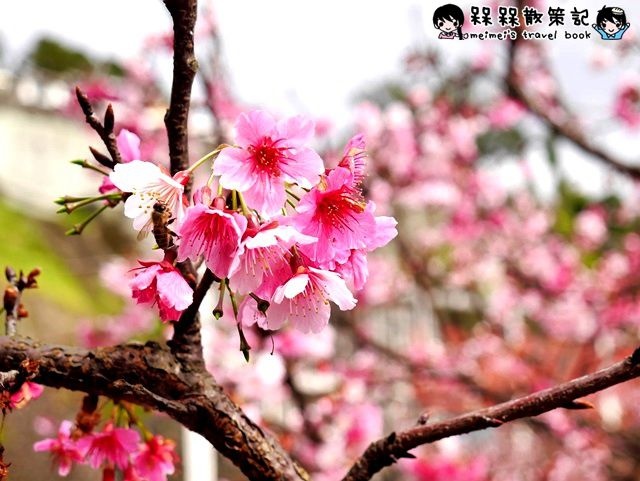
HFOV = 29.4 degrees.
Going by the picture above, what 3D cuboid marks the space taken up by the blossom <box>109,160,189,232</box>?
[{"bbox_3d":[-0.049,-0.012,0.348,0.019,0.022,0.022,-35,18,-29],"label":"blossom"}]

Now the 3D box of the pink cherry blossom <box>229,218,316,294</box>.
[{"bbox_3d":[-0.014,0.005,0.346,0.025,0.018,0.019,0,-41,-18],"label":"pink cherry blossom"}]

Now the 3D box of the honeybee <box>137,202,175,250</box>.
[{"bbox_3d":[-0.046,-0.004,0.345,0.009,0.013,0.007,-13,7,-34],"label":"honeybee"}]

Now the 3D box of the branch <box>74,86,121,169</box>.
[{"bbox_3d":[-0.065,-0.033,0.355,0.009,0.025,0.007,-27,0,0],"label":"branch"}]

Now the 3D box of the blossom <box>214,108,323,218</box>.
[{"bbox_3d":[-0.015,-0.022,0.350,0.032,0.030,0.018,0,-1,-10],"label":"blossom"}]

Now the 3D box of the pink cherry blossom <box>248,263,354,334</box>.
[{"bbox_3d":[-0.006,0.016,0.343,0.030,0.018,0.021,0,-41,-9],"label":"pink cherry blossom"}]

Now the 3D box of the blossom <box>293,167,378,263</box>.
[{"bbox_3d":[0.004,-0.008,0.347,0.027,0.027,0.018,0,7,-30],"label":"blossom"}]

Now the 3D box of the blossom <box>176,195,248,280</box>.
[{"bbox_3d":[-0.030,-0.001,0.343,0.021,0.019,0.019,0,43,9],"label":"blossom"}]

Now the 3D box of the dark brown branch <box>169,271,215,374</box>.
[{"bbox_3d":[-0.037,0.023,0.357,0.009,0.029,0.009,21,0,0],"label":"dark brown branch"}]

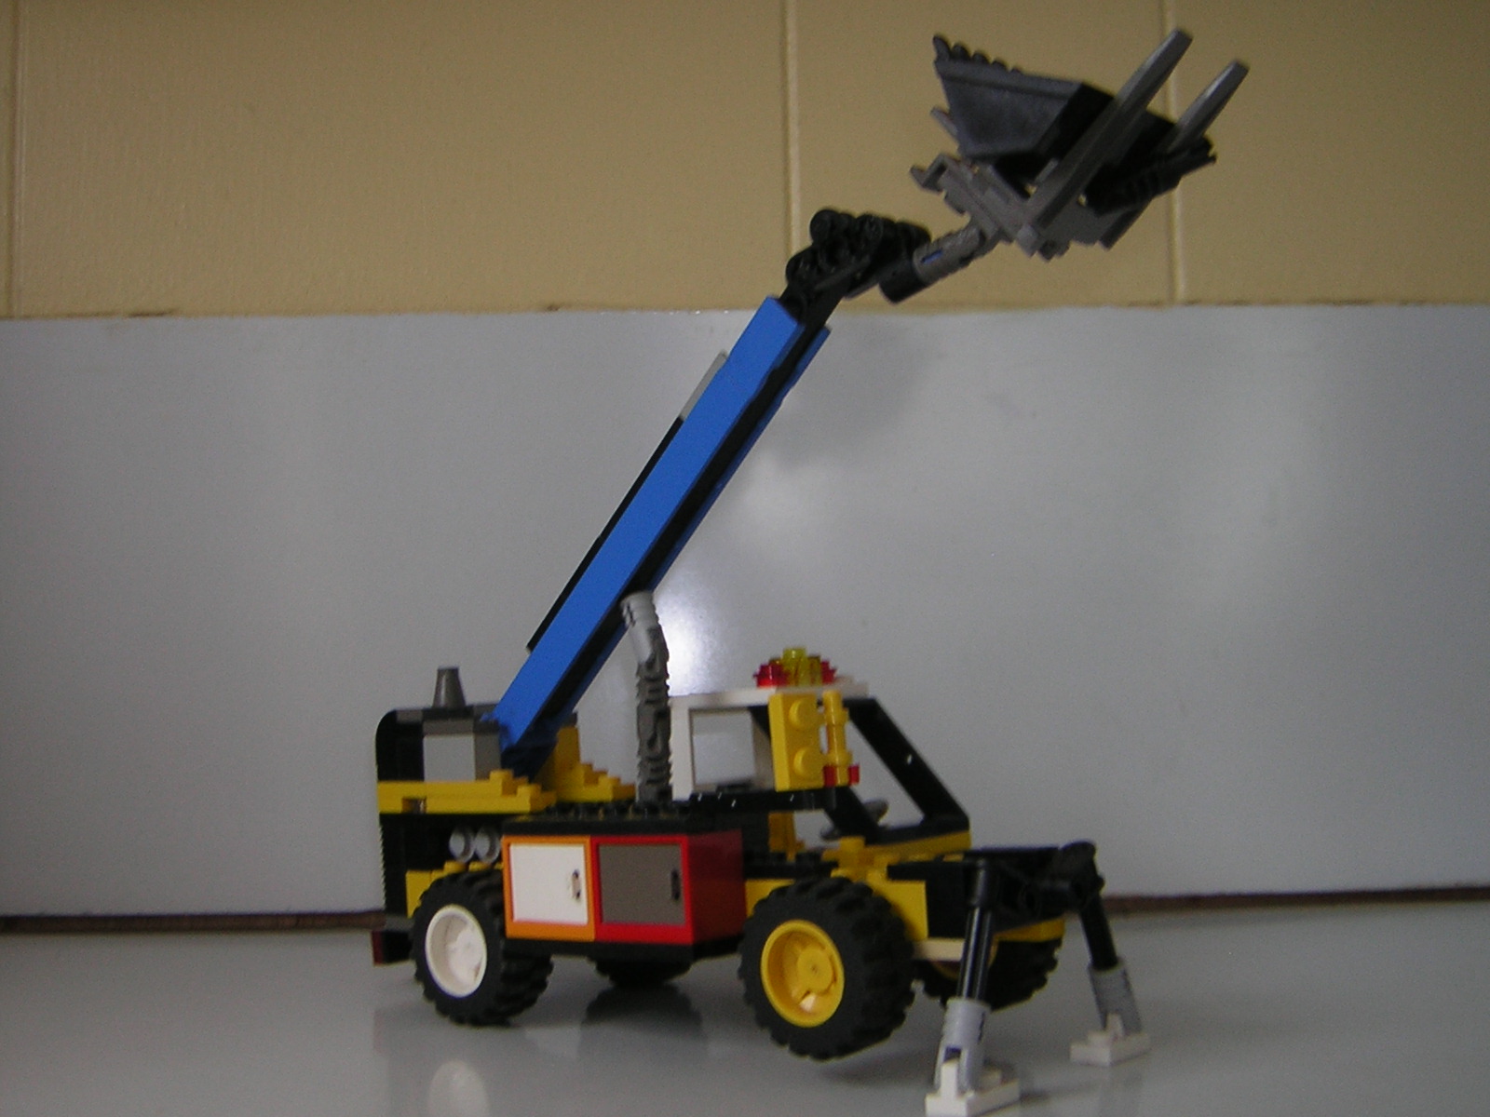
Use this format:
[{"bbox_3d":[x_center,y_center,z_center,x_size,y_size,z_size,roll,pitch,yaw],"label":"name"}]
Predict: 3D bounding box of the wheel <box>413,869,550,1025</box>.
[{"bbox_3d":[-0.054,0.080,0.379,0.030,0.030,0.014,-3,-3,39],"label":"wheel"}]

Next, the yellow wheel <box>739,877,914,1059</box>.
[{"bbox_3d":[0.014,0.072,0.324,0.030,0.030,0.014,-3,-3,39],"label":"yellow wheel"}]

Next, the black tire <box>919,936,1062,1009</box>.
[{"bbox_3d":[0.046,0.073,0.363,0.030,0.030,0.014,-3,-3,39],"label":"black tire"}]

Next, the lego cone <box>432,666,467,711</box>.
[{"bbox_3d":[-0.065,0.028,0.405,0.008,0.010,0.008,-1,-3,0],"label":"lego cone"}]

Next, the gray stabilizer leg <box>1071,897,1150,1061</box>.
[{"bbox_3d":[0.067,0.076,0.338,0.008,0.029,0.017,-3,-3,39],"label":"gray stabilizer leg"}]

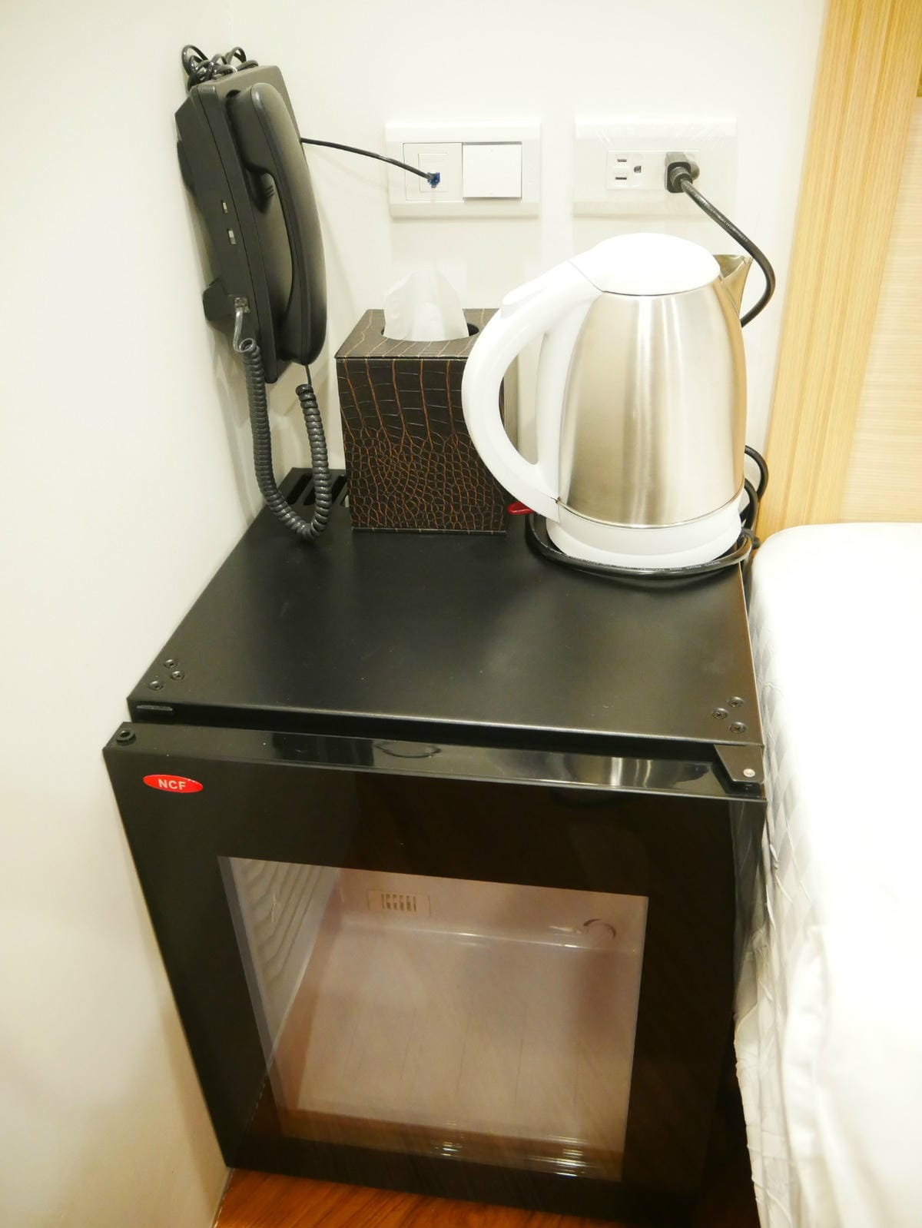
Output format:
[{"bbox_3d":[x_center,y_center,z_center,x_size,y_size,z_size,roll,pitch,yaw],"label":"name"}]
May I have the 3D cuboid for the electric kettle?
[{"bbox_3d":[0.109,-0.154,0.730,0.217,0.229,0.155,-6,33,-5],"label":"electric kettle"}]

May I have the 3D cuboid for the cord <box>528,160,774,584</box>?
[{"bbox_3d":[0.143,-0.180,0.737,0.186,0.265,0.178,5,34,12],"label":"cord"}]

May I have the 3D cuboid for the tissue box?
[{"bbox_3d":[-0.021,-0.162,0.826,0.127,0.146,0.125,2,33,7],"label":"tissue box"}]

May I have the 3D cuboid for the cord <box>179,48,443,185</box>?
[{"bbox_3d":[-0.105,-0.360,0.729,0.155,0.108,0.105,5,34,12],"label":"cord"}]

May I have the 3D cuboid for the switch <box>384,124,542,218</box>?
[{"bbox_3d":[0.003,-0.346,0.776,0.120,0.069,0.012,5,34,12],"label":"switch"}]

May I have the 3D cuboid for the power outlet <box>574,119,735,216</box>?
[{"bbox_3d":[0.146,-0.335,0.745,0.120,0.069,0.012,5,34,12],"label":"power outlet"}]

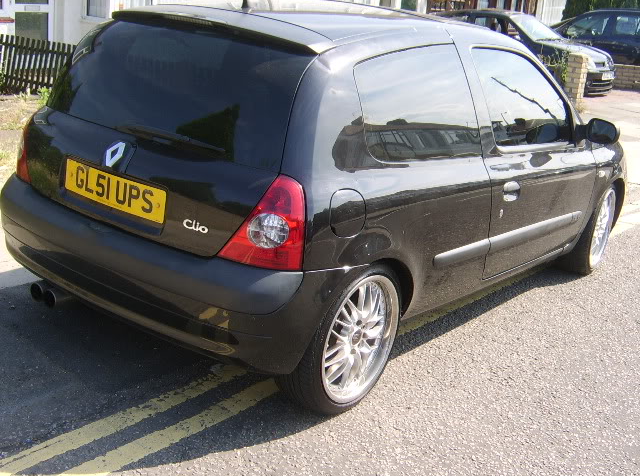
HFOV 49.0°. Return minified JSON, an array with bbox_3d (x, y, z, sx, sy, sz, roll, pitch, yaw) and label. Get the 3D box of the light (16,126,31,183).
[{"bbox_3d":[-1.091,-0.362,2.680,0.120,0.270,0.250,-6,21,-36],"label":"light"}]

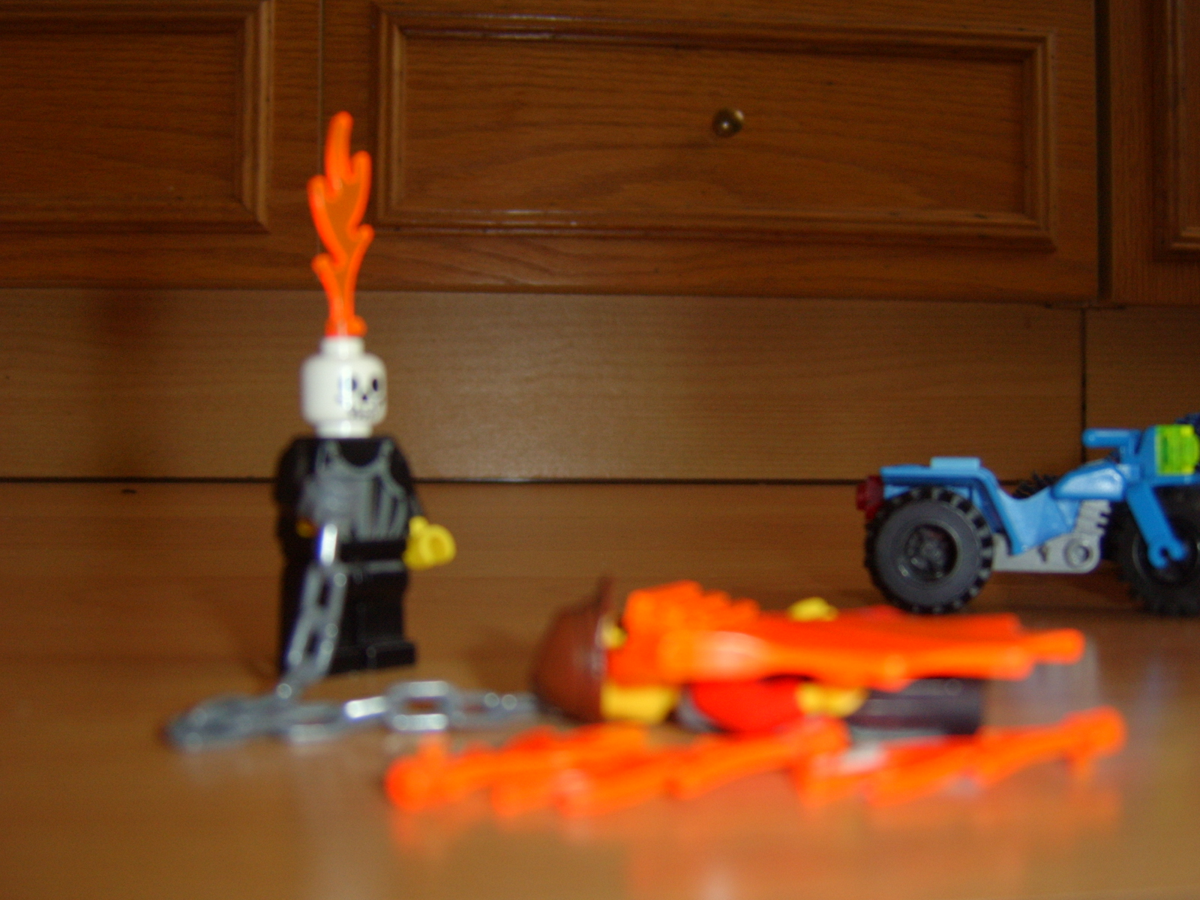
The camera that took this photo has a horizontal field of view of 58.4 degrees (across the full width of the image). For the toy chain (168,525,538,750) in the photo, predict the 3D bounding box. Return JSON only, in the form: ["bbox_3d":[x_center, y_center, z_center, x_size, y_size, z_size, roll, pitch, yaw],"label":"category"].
[{"bbox_3d":[-0.024,0.018,0.108,0.035,0.019,0.022,0,1,-8],"label":"toy chain"}]

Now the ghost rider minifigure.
[{"bbox_3d":[-0.029,-0.007,0.130,0.022,0.068,0.013,-1,1,-44],"label":"ghost rider minifigure"}]

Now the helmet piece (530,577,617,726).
[{"bbox_3d":[-0.003,0.020,0.108,0.008,0.015,0.012,2,0,0],"label":"helmet piece"}]

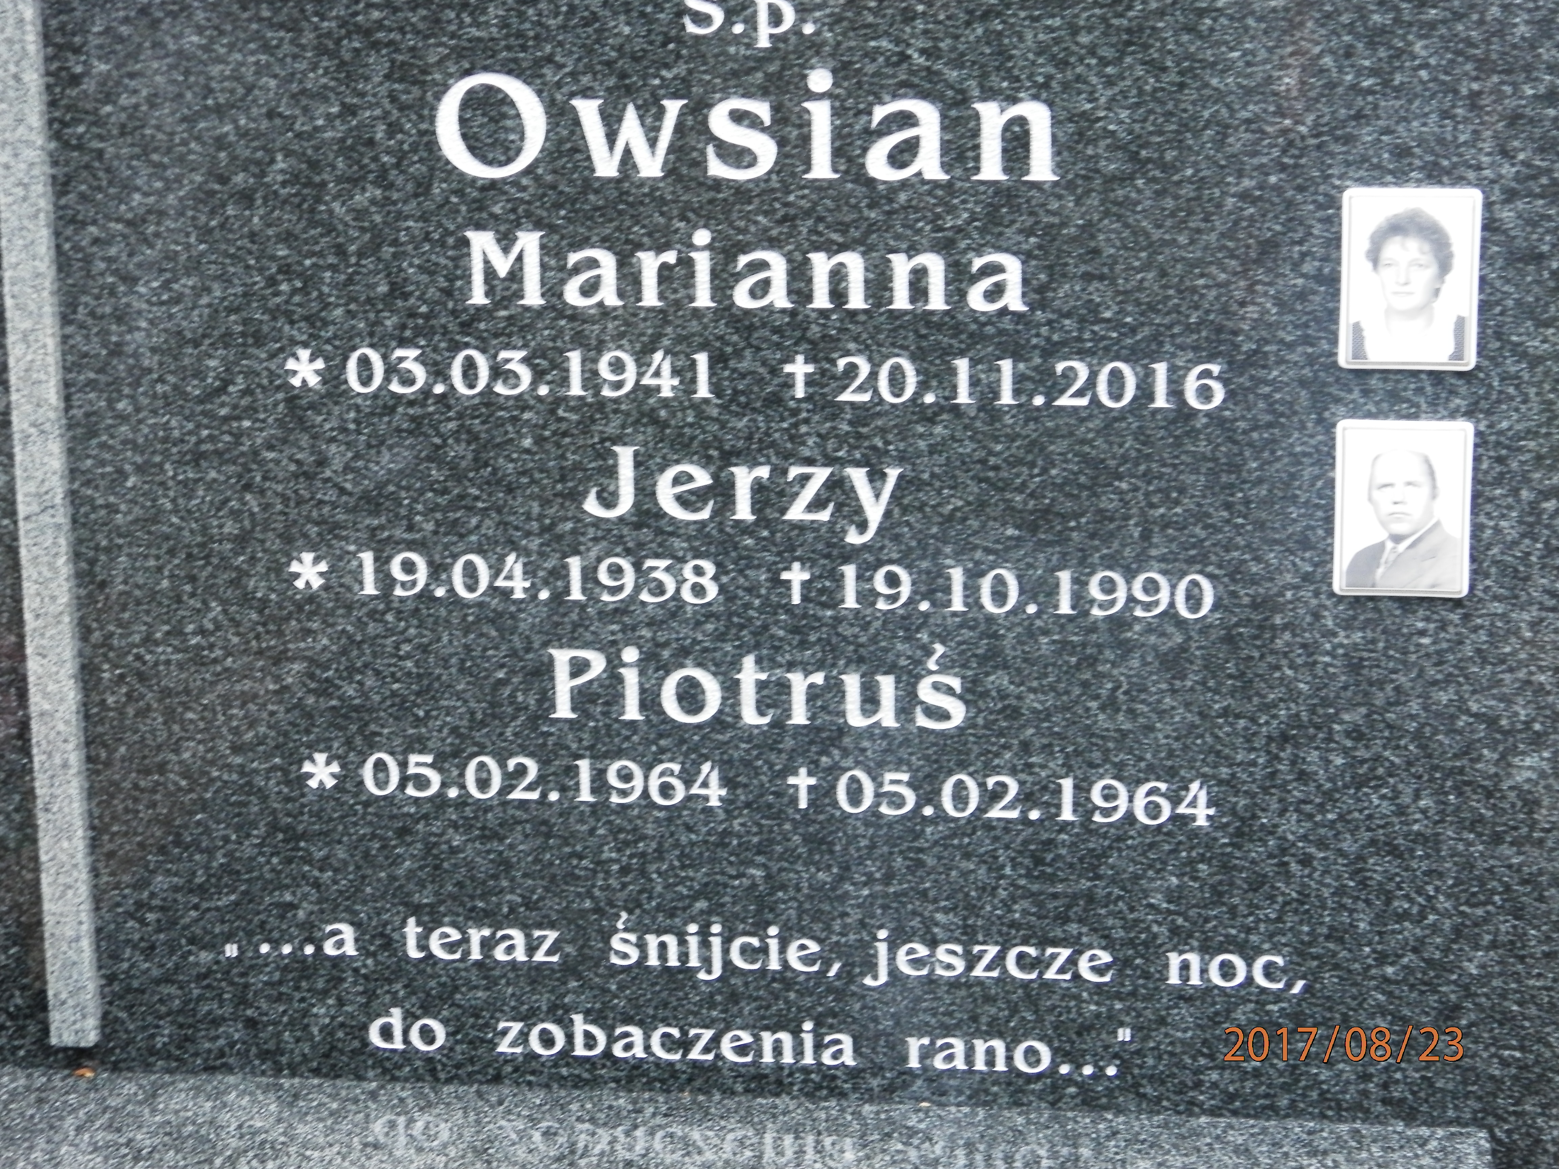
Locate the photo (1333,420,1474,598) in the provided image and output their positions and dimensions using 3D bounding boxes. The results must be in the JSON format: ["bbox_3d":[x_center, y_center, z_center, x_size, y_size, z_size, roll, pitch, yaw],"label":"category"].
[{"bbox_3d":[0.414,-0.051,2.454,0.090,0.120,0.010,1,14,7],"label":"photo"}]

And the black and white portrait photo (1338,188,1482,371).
[{"bbox_3d":[0.413,-0.201,2.418,0.090,0.120,0.010,1,14,7],"label":"black and white portrait photo"}]

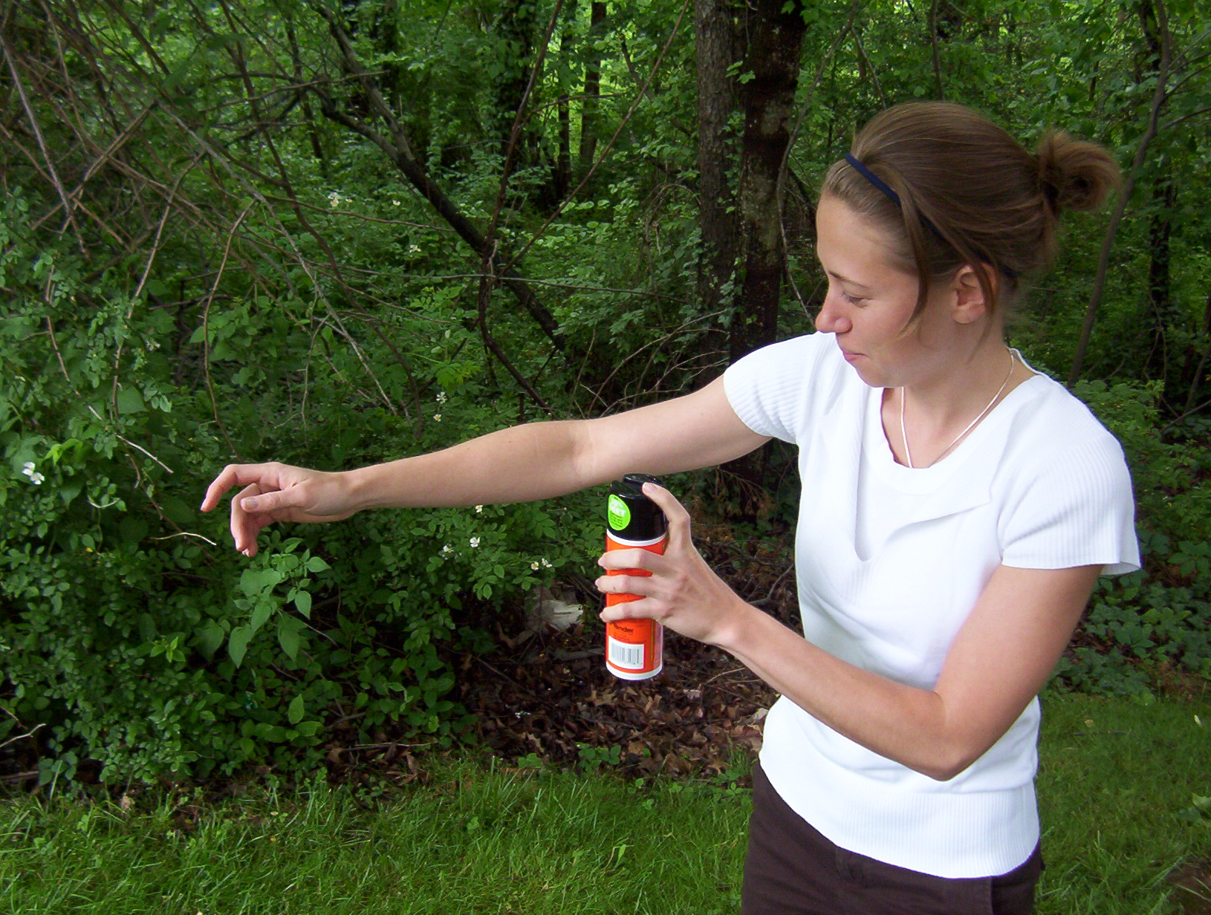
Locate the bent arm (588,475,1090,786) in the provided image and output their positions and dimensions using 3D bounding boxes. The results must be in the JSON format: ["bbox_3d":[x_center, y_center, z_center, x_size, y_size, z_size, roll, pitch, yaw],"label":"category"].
[{"bbox_3d":[0.223,0.163,1.185,0.455,0.285,0.140,0,20,0],"label":"bent arm"}]

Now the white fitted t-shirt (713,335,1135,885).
[{"bbox_3d":[0.332,0.138,1.320,0.440,0.525,0.260,12,23,31],"label":"white fitted t-shirt"}]

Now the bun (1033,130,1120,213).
[{"bbox_3d":[0.455,-0.275,1.220,0.080,0.078,0.078,-7,21,-19],"label":"bun"}]

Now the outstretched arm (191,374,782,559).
[{"bbox_3d":[-0.125,0.007,1.285,0.570,0.115,0.115,-10,21,-7],"label":"outstretched arm"}]

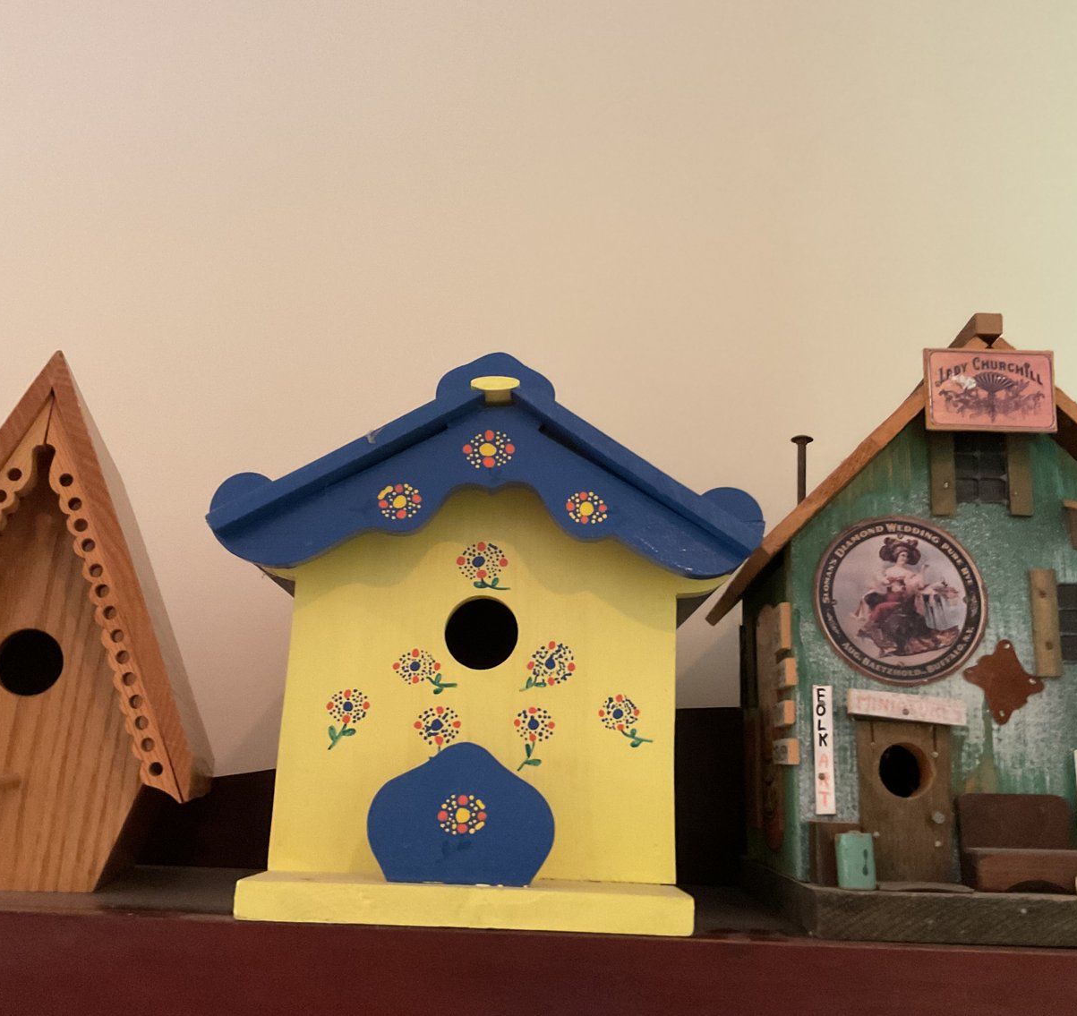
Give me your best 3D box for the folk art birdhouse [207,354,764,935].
[{"bbox_3d":[-0.028,0.083,0.658,0.265,0.273,0.273,2,-14,0],"label":"folk art birdhouse"}]

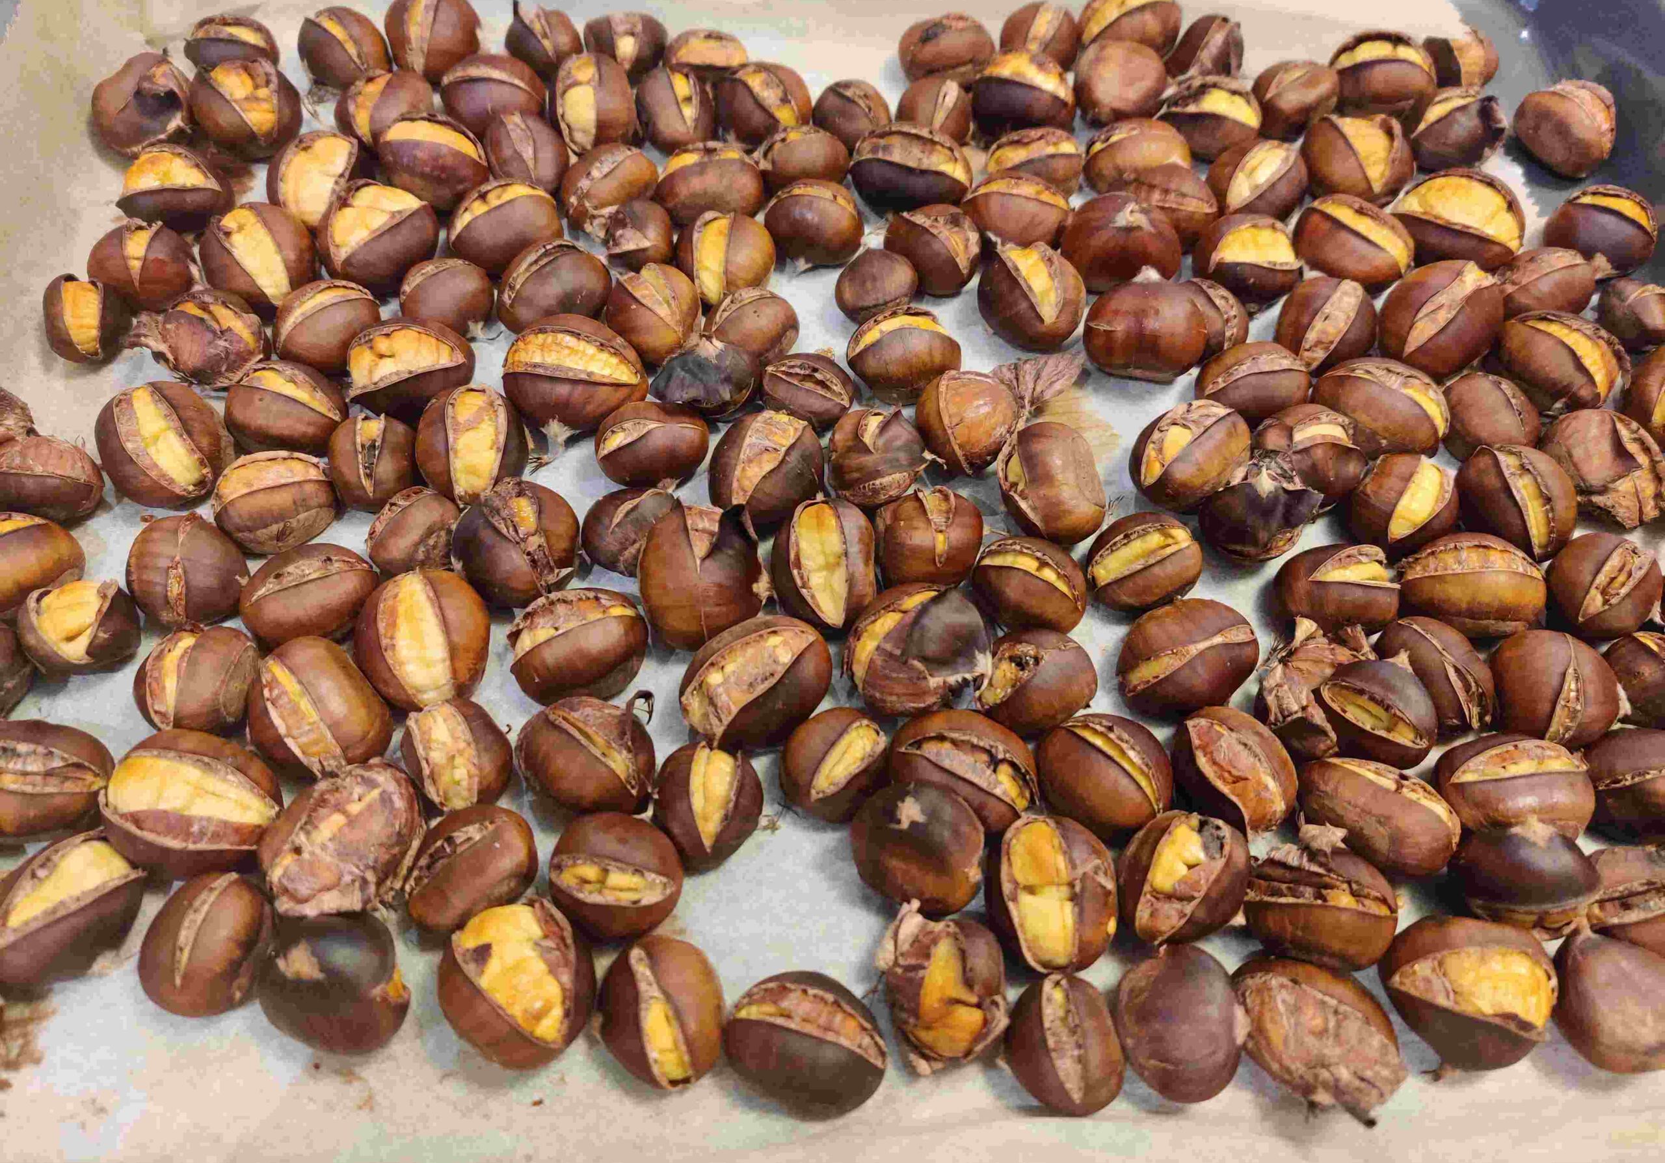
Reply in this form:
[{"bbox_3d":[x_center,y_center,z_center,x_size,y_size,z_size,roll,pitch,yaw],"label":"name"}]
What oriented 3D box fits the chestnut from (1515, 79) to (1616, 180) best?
[{"bbox_3d":[0.220,-0.136,0.391,0.028,0.026,0.028,17,59,11],"label":"chestnut"}]

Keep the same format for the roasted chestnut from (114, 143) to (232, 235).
[{"bbox_3d":[-0.191,-0.114,0.377,0.031,0.024,0.026,3,60,1],"label":"roasted chestnut"}]

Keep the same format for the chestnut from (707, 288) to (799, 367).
[{"bbox_3d":[-0.022,-0.068,0.352,0.026,0.020,0.022,-27,63,-14],"label":"chestnut"}]

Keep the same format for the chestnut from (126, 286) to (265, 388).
[{"bbox_3d":[-0.164,-0.063,0.335,0.034,0.024,0.028,9,58,6],"label":"chestnut"}]

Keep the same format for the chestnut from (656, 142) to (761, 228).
[{"bbox_3d":[-0.035,-0.114,0.374,0.030,0.023,0.025,0,57,0],"label":"chestnut"}]

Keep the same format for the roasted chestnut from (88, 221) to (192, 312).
[{"bbox_3d":[-0.185,-0.084,0.347,0.026,0.022,0.027,28,62,16],"label":"roasted chestnut"}]

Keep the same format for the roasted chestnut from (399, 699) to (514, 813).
[{"bbox_3d":[-0.084,0.039,0.290,0.025,0.021,0.026,-22,62,-12],"label":"roasted chestnut"}]

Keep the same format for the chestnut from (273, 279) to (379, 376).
[{"bbox_3d":[-0.131,-0.065,0.336,0.022,0.021,0.029,31,63,18],"label":"chestnut"}]

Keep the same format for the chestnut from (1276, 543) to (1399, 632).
[{"bbox_3d":[0.115,0.002,0.297,0.027,0.019,0.022,0,58,0],"label":"chestnut"}]

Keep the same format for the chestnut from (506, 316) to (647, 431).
[{"bbox_3d":[-0.067,-0.054,0.336,0.037,0.026,0.030,9,60,6],"label":"chestnut"}]

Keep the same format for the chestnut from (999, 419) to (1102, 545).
[{"bbox_3d":[0.054,-0.024,0.320,0.025,0.026,0.032,-17,59,-11],"label":"chestnut"}]

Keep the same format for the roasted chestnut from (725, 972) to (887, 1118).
[{"bbox_3d":[-0.005,0.086,0.241,0.032,0.022,0.023,24,61,14],"label":"roasted chestnut"}]

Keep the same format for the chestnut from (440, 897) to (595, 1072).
[{"bbox_3d":[-0.060,0.076,0.246,0.027,0.025,0.033,-34,64,-19],"label":"chestnut"}]

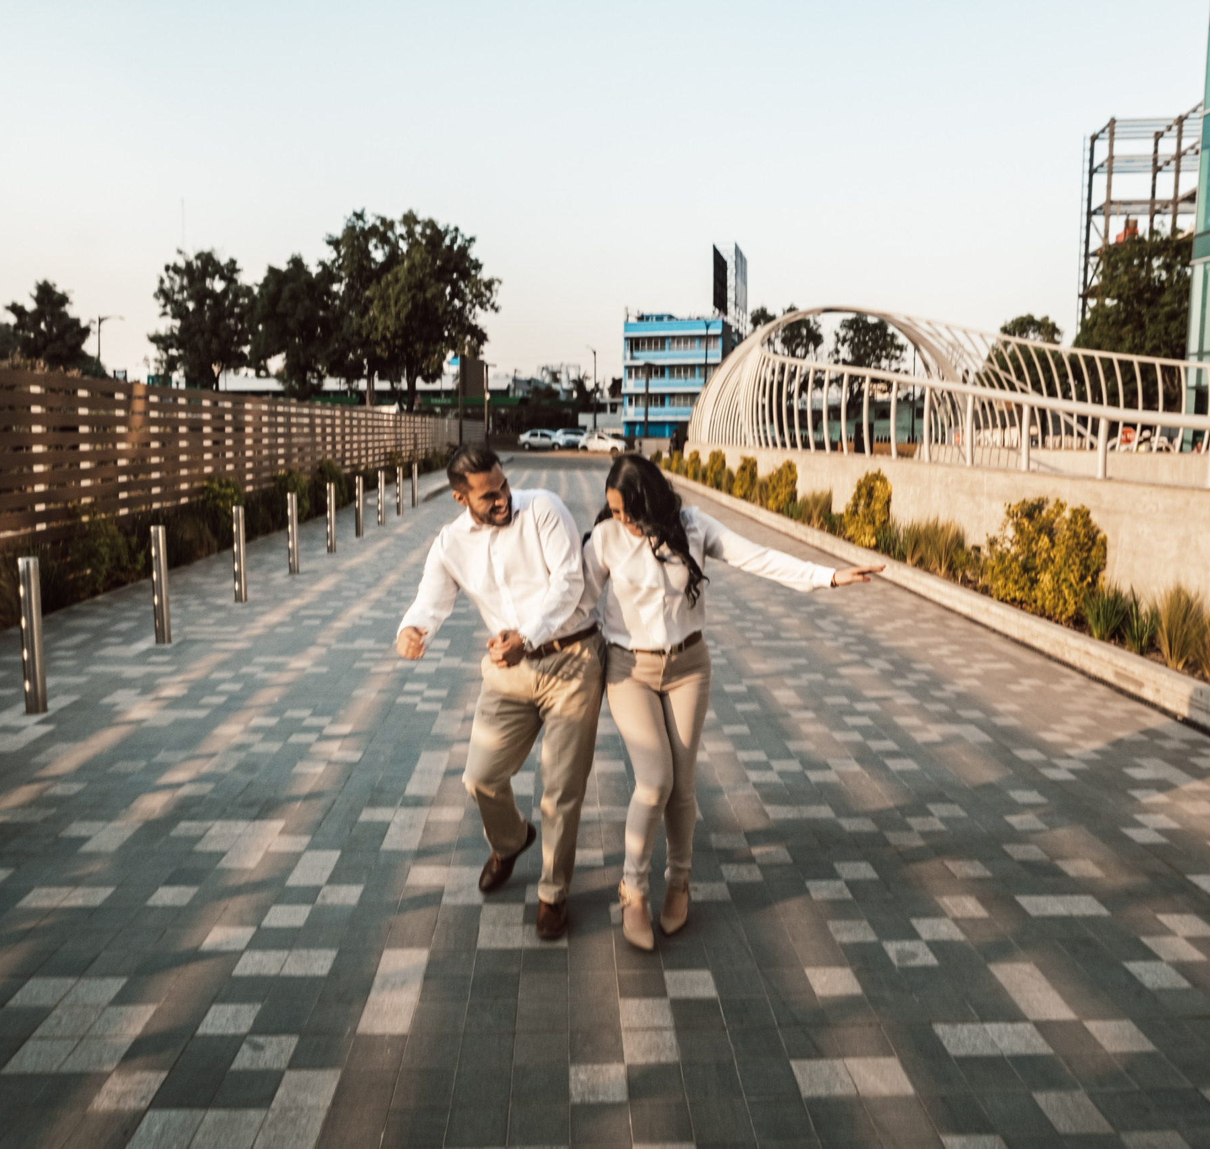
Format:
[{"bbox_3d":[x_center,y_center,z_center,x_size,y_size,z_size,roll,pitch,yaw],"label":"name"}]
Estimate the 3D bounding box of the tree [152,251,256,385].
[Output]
[{"bbox_3d":[-21.336,-11.600,50.827,5.600,10.865,5.600,0,9,0],"label":"tree"}]

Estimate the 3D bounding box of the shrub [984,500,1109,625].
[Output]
[{"bbox_3d":[3.756,-0.126,8.180,0.950,1.020,1.150,0,8,-2],"label":"shrub"}]

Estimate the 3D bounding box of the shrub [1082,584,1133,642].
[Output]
[{"bbox_3d":[3.779,0.293,7.195,0.400,0.440,0.420,0,8,-2],"label":"shrub"}]

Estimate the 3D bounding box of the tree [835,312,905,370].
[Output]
[{"bbox_3d":[18.461,-13.435,67.590,5.600,9.603,5.600,0,8,-2],"label":"tree"}]

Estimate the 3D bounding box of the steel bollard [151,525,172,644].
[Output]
[{"bbox_3d":[-3.524,0.079,7.599,0.118,0.931,0.118,0,9,0],"label":"steel bollard"}]

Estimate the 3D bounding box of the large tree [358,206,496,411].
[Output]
[{"bbox_3d":[-8.931,-11.950,48.411,7.200,12.335,7.200,0,8,-2],"label":"large tree"}]

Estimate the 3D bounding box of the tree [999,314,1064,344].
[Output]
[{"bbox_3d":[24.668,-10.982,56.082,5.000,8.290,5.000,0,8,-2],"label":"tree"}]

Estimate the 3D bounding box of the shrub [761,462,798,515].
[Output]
[{"bbox_3d":[3.334,-1.659,18.449,0.750,1.000,0.850,0,8,-2],"label":"shrub"}]

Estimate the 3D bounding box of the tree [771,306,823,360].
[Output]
[{"bbox_3d":[13.273,-13.622,66.704,4.100,10.032,4.100,0,9,0],"label":"tree"}]

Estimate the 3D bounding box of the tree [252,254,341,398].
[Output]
[{"bbox_3d":[-16.409,-11.499,50.842,5.000,10.662,5.000,0,9,0],"label":"tree"}]

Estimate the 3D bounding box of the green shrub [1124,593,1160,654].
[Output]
[{"bbox_3d":[3.753,0.343,6.680,0.250,0.410,0.250,1,6,-3],"label":"green shrub"}]

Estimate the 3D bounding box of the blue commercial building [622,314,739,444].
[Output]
[{"bbox_3d":[8.333,-20.345,101.779,10.173,12.651,11.000,2,9,16],"label":"blue commercial building"}]

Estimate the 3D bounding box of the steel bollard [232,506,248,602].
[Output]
[{"bbox_3d":[-3.451,-0.188,9.066,0.103,0.900,0.103,1,6,-3],"label":"steel bollard"}]

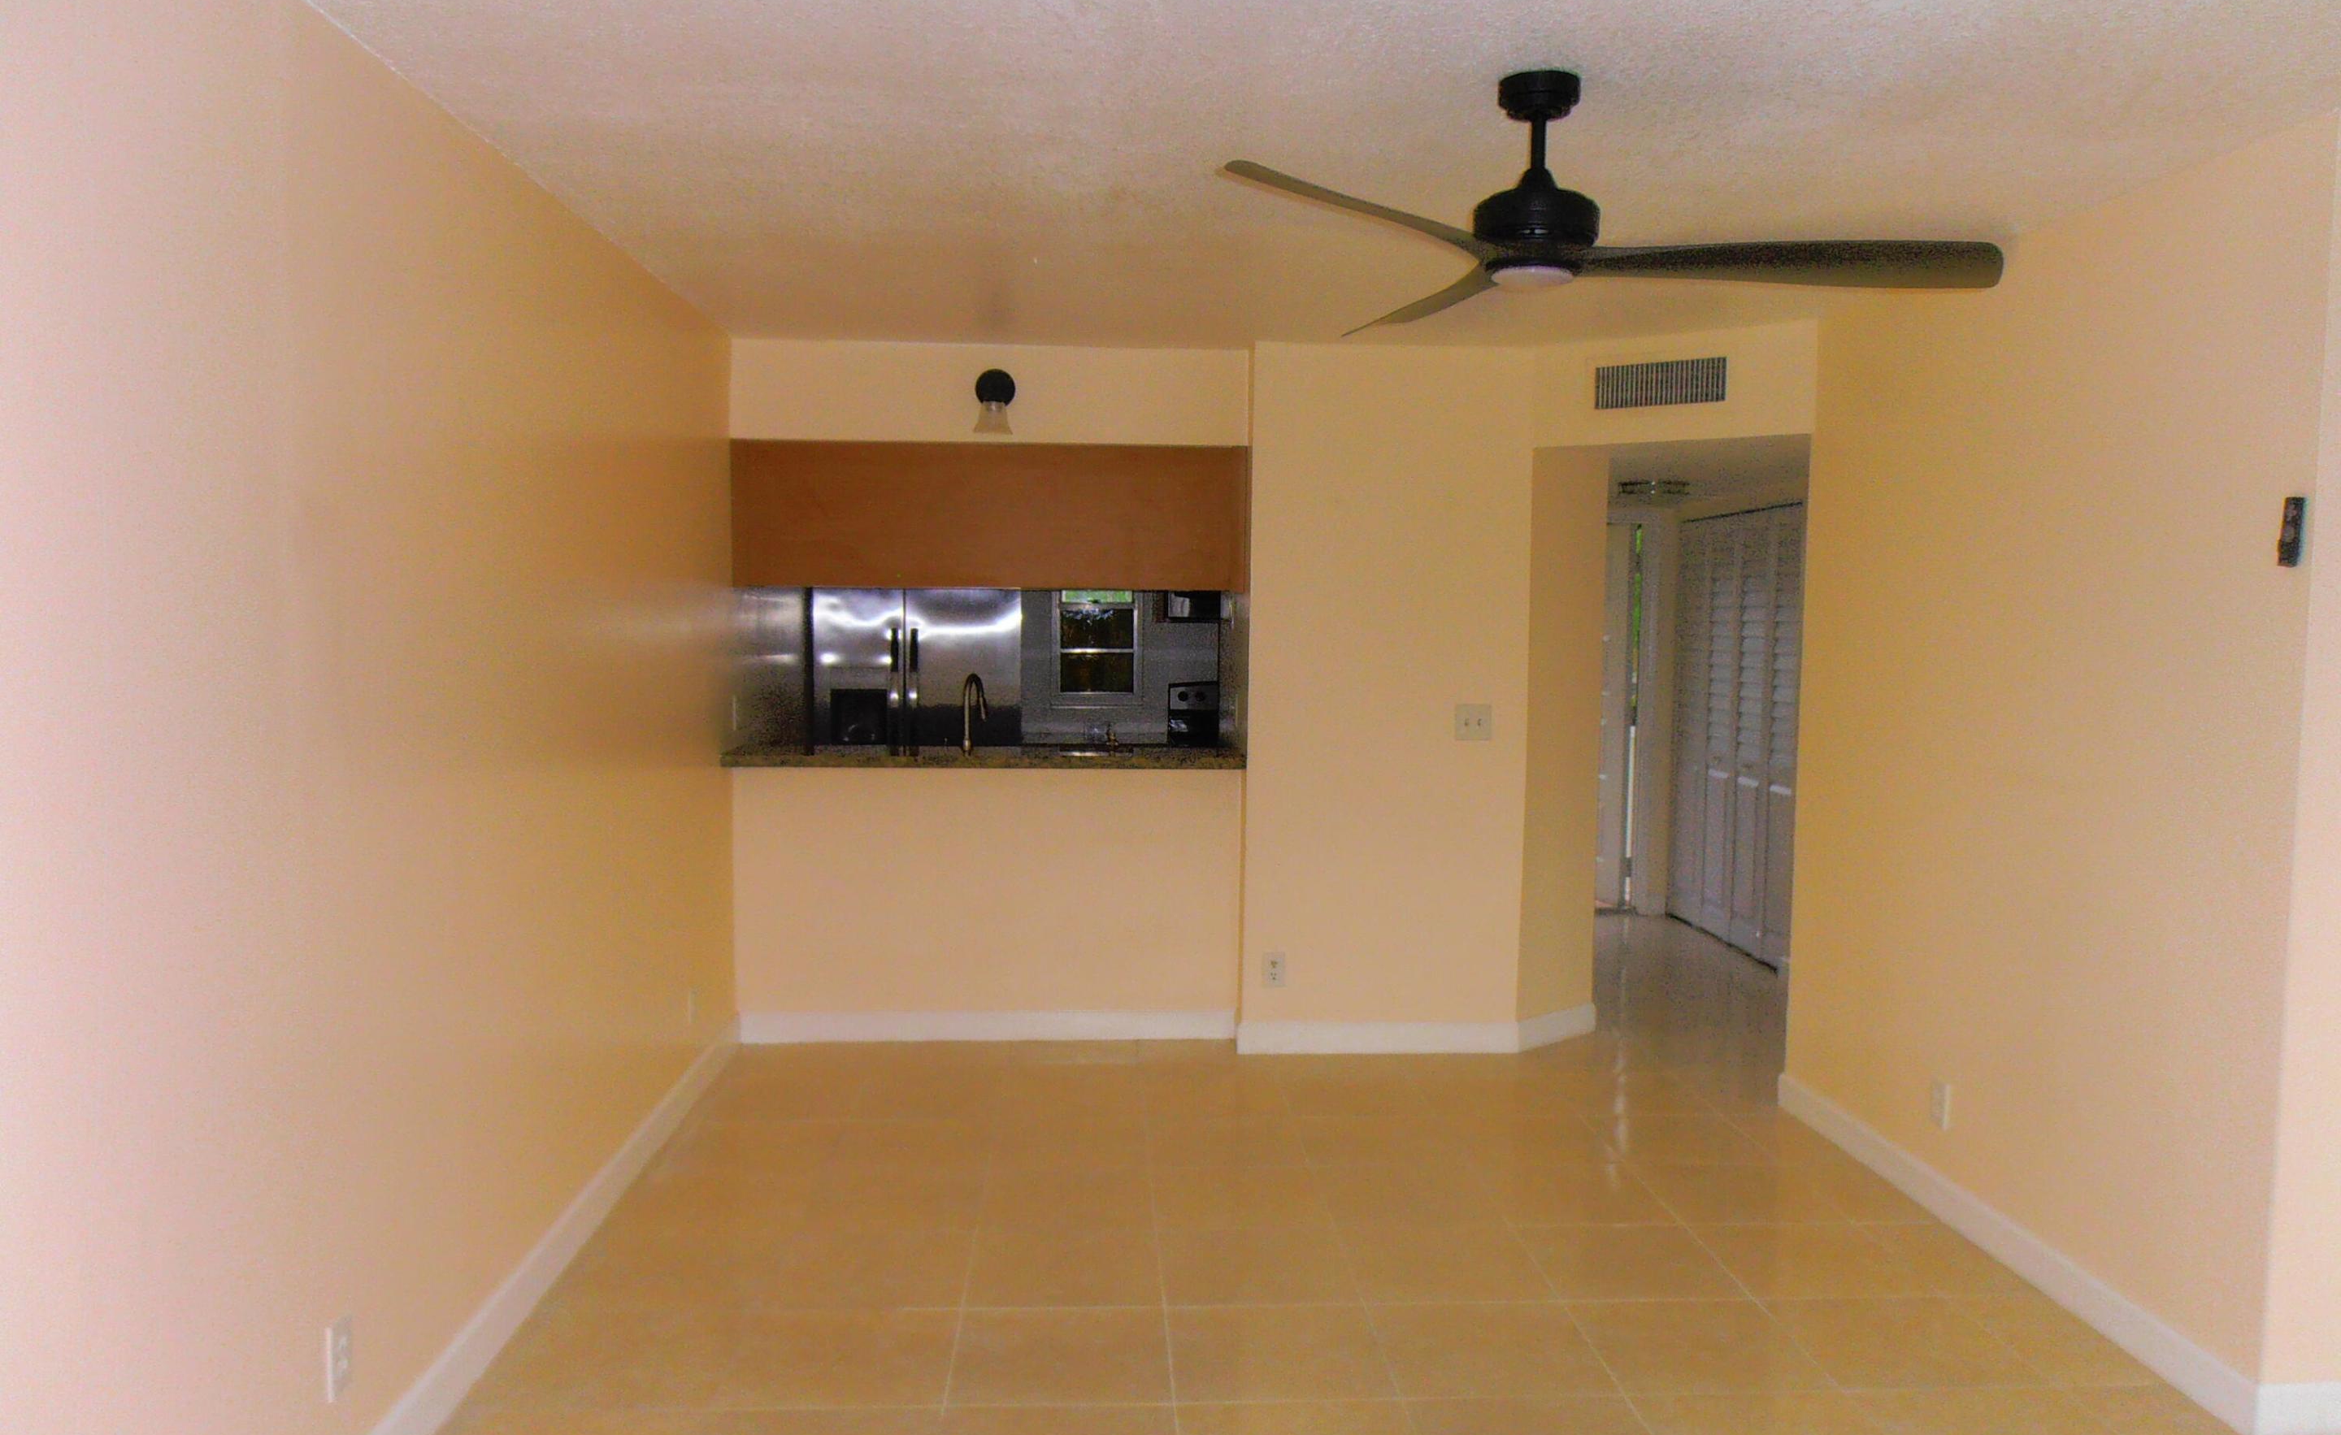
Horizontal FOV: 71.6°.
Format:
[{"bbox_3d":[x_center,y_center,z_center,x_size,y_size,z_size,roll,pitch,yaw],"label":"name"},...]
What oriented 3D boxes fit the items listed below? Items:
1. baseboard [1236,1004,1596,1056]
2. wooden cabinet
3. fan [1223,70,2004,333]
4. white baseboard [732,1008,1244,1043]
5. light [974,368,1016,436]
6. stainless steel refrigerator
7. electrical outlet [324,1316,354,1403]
[{"bbox_3d":[0.908,1.114,5.826,1.361,0.110,0.307,0,4,-3],"label":"baseboard"},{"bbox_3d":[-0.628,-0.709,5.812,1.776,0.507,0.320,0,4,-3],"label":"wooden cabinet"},{"bbox_3d":[0.644,-0.906,2.832,1.380,0.370,1.380,0,4,-3],"label":"fan"},{"bbox_3d":[-0.639,1.099,5.780,1.757,0.112,0.015,0,4,-3],"label":"white baseboard"},{"bbox_3d":[-0.601,-1.081,5.547,0.137,0.215,0.160,0,4,-3],"label":"light"},{"bbox_3d":[-1.113,0.152,7.400,0.896,1.770,0.780,0,4,-3],"label":"stainless steel refrigerator"},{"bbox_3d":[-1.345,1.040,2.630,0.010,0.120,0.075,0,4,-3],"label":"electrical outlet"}]

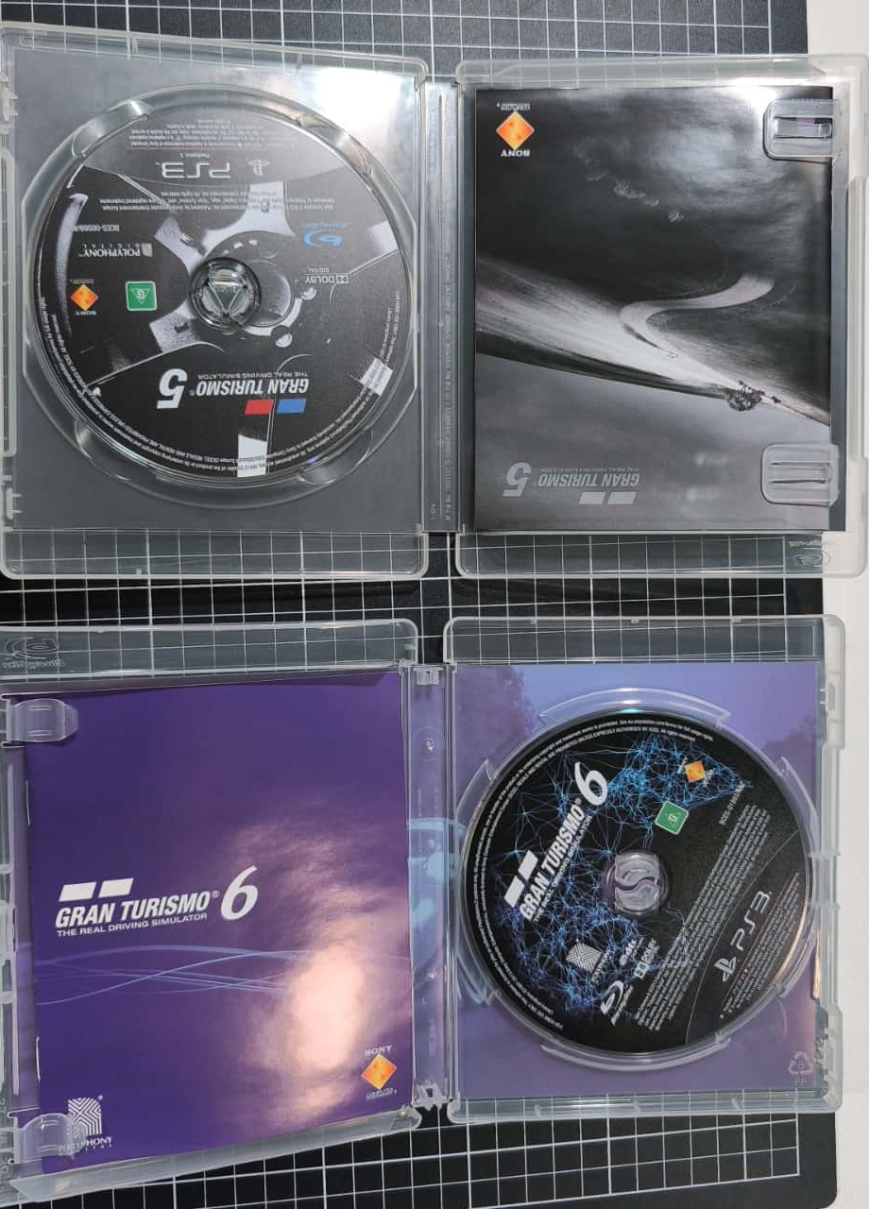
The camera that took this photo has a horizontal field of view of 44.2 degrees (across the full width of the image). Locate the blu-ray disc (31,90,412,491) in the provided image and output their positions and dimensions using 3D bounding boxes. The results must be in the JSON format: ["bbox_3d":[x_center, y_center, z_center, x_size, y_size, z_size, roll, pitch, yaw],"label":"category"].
[{"bbox_3d":[-0.067,-0.100,0.345,0.120,0.002,0.120,0,91,-10],"label":"blu-ray disc"}]

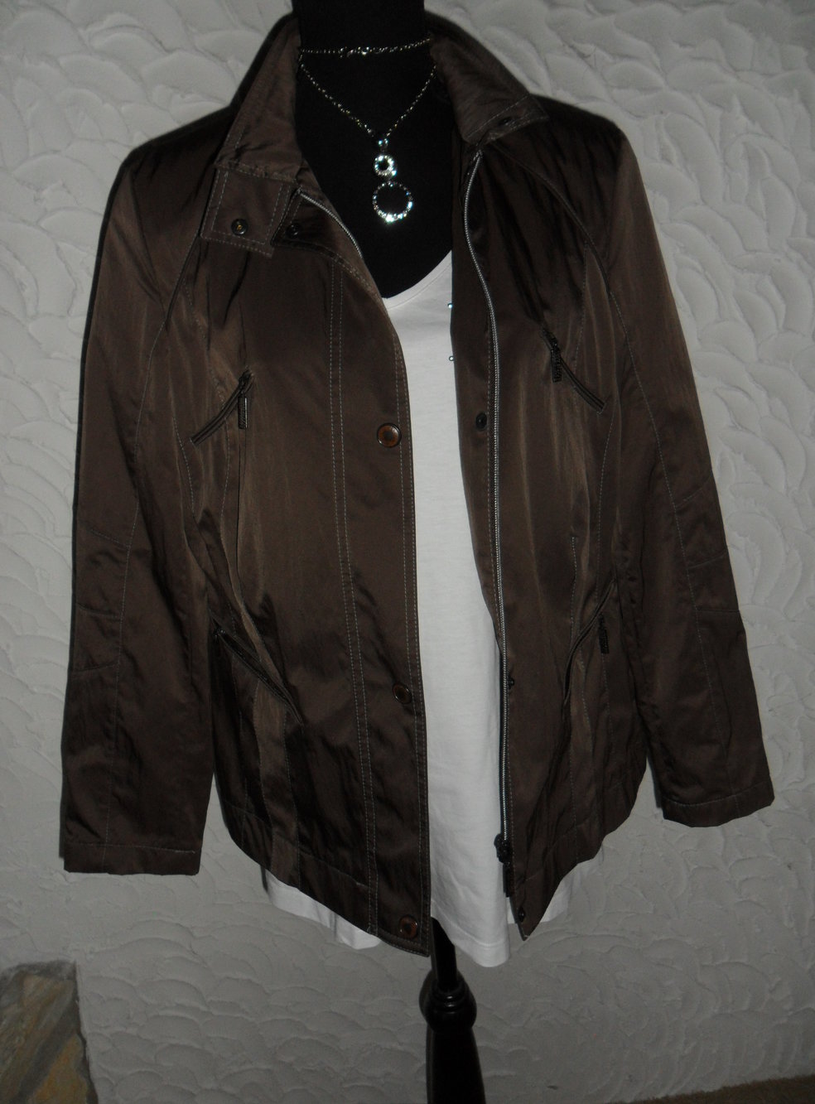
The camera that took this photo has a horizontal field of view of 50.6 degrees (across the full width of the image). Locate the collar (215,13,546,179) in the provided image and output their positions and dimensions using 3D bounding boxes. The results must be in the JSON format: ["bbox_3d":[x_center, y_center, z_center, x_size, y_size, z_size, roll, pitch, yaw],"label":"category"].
[{"bbox_3d":[-0.027,-0.383,0.702,0.262,0.138,0.160,-5,17,0],"label":"collar"}]

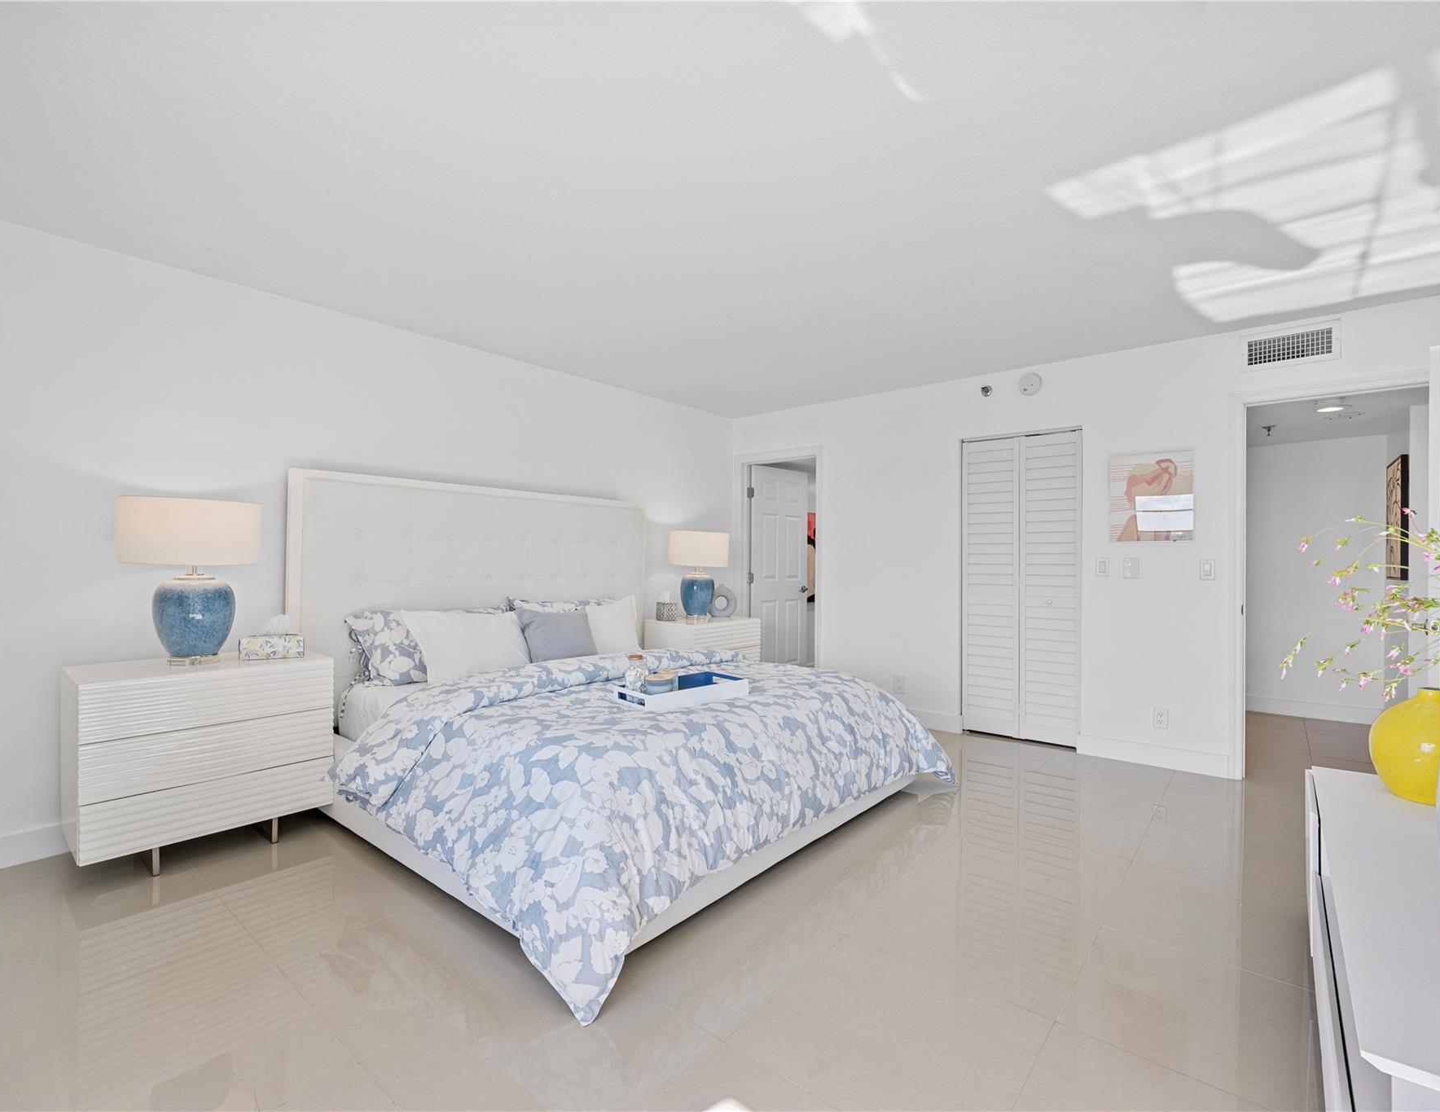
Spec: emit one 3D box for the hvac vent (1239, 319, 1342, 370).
[{"bbox_3d":[2.981,-1.097,3.394,0.391,0.192,0.025,0,0,40],"label":"hvac vent"}]

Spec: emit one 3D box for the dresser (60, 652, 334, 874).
[{"bbox_3d":[-2.153,0.820,2.705,0.562,0.749,0.797,0,0,40],"label":"dresser"}]

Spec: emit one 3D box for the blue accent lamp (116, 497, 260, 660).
[{"bbox_3d":[-2.184,0.115,2.683,0.451,0.662,0.451,0,0,40],"label":"blue accent lamp"}]

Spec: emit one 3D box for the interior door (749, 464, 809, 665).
[{"bbox_3d":[0.554,0.204,6.081,0.757,2.036,0.038,1,0,-41],"label":"interior door"}]

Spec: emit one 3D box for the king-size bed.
[{"bbox_3d":[-0.487,0.403,3.284,2.337,1.615,2.387,0,0,40],"label":"king-size bed"}]

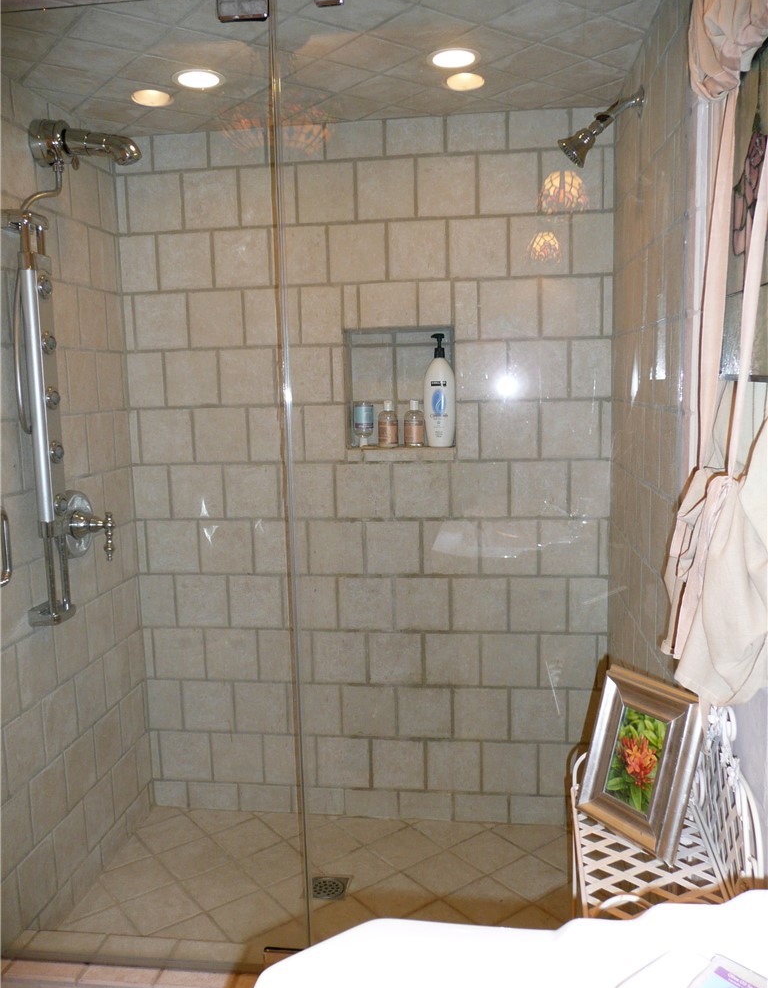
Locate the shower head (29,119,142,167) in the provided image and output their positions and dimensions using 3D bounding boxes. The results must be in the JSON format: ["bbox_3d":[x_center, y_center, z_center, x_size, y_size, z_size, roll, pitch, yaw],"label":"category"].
[{"bbox_3d":[-0.708,-0.845,1.998,0.262,0.116,0.097,0,7,8],"label":"shower head"}]

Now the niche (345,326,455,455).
[{"bbox_3d":[0.052,-0.306,2.441,0.319,0.348,0.102,0,7,8],"label":"niche"}]

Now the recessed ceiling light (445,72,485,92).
[{"bbox_3d":[0.199,-1.005,2.023,0.109,0.037,0.109,0,7,8],"label":"recessed ceiling light"}]

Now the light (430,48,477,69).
[{"bbox_3d":[0.159,-0.984,1.872,0.119,0.037,0.119,0,7,8],"label":"light"}]

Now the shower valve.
[{"bbox_3d":[-0.753,0.082,2.166,0.114,0.182,0.177,0,7,8],"label":"shower valve"}]

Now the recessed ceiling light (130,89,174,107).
[{"bbox_3d":[-0.581,-0.993,2.080,0.112,0.037,0.112,0,7,8],"label":"recessed ceiling light"}]

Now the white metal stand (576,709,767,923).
[{"bbox_3d":[0.381,0.724,1.179,0.223,0.859,0.391,0,7,8],"label":"white metal stand"}]

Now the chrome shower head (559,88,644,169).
[{"bbox_3d":[0.474,-0.803,1.818,0.179,0.167,0.076,0,7,8],"label":"chrome shower head"}]

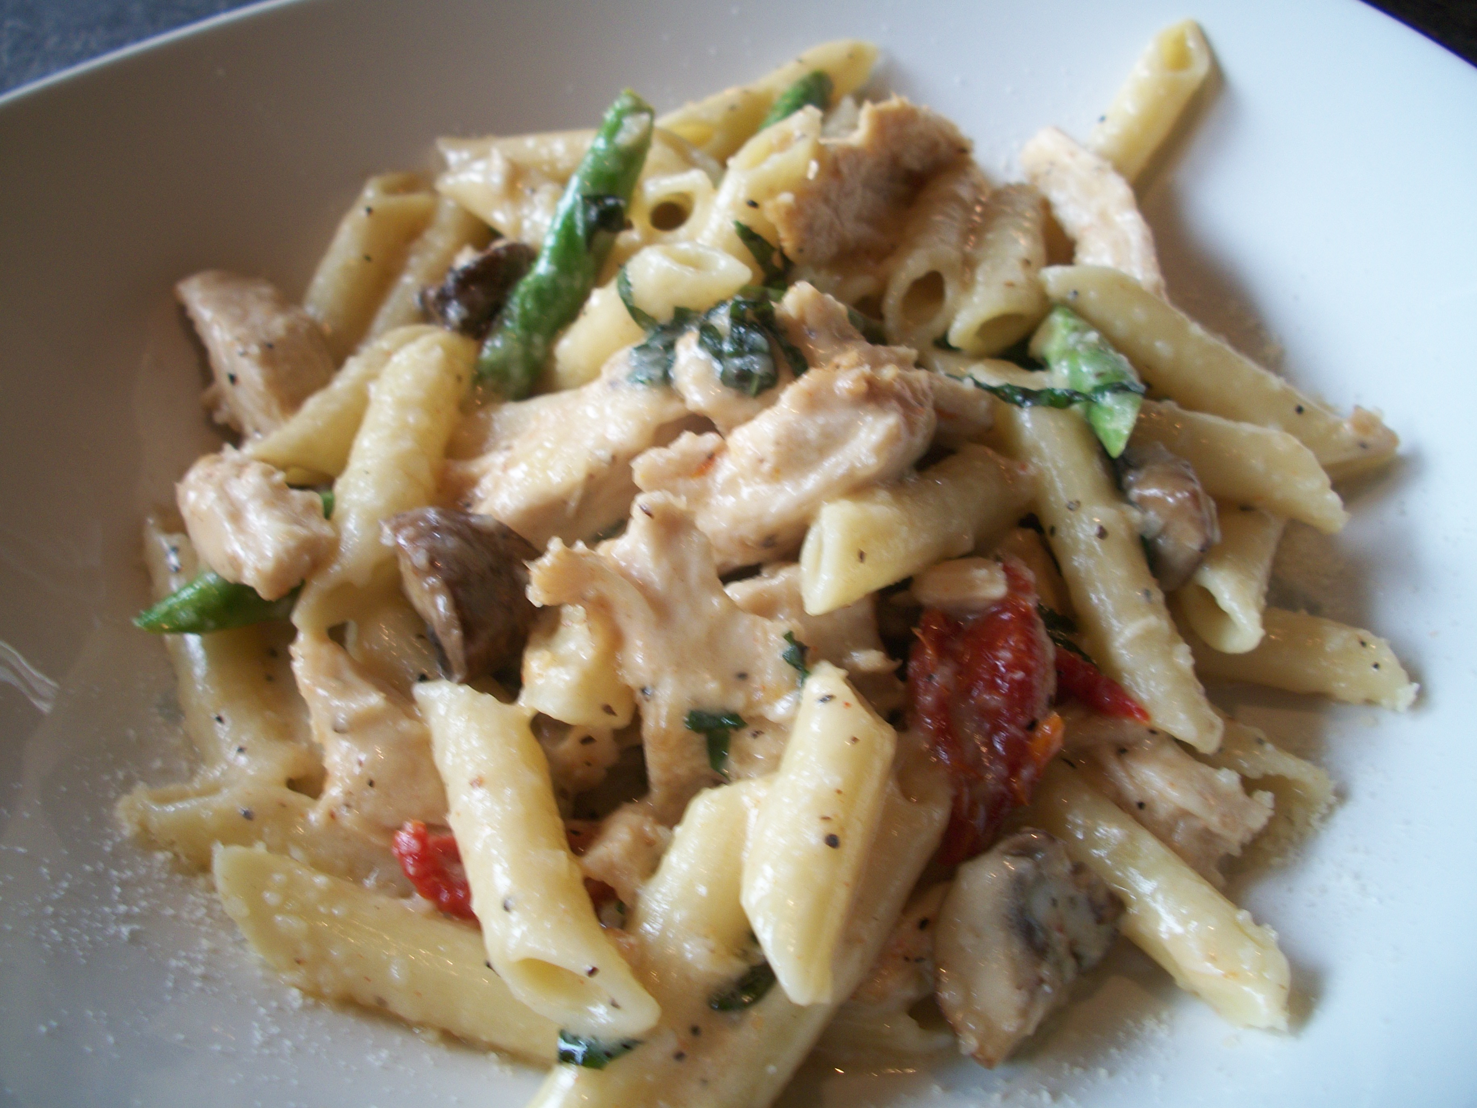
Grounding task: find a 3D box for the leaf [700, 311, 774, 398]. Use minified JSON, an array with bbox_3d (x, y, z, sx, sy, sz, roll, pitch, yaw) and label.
[{"bbox_3d":[0.000,-0.027,0.203,0.011,0.005,0.011,0,70,0],"label":"leaf"}]

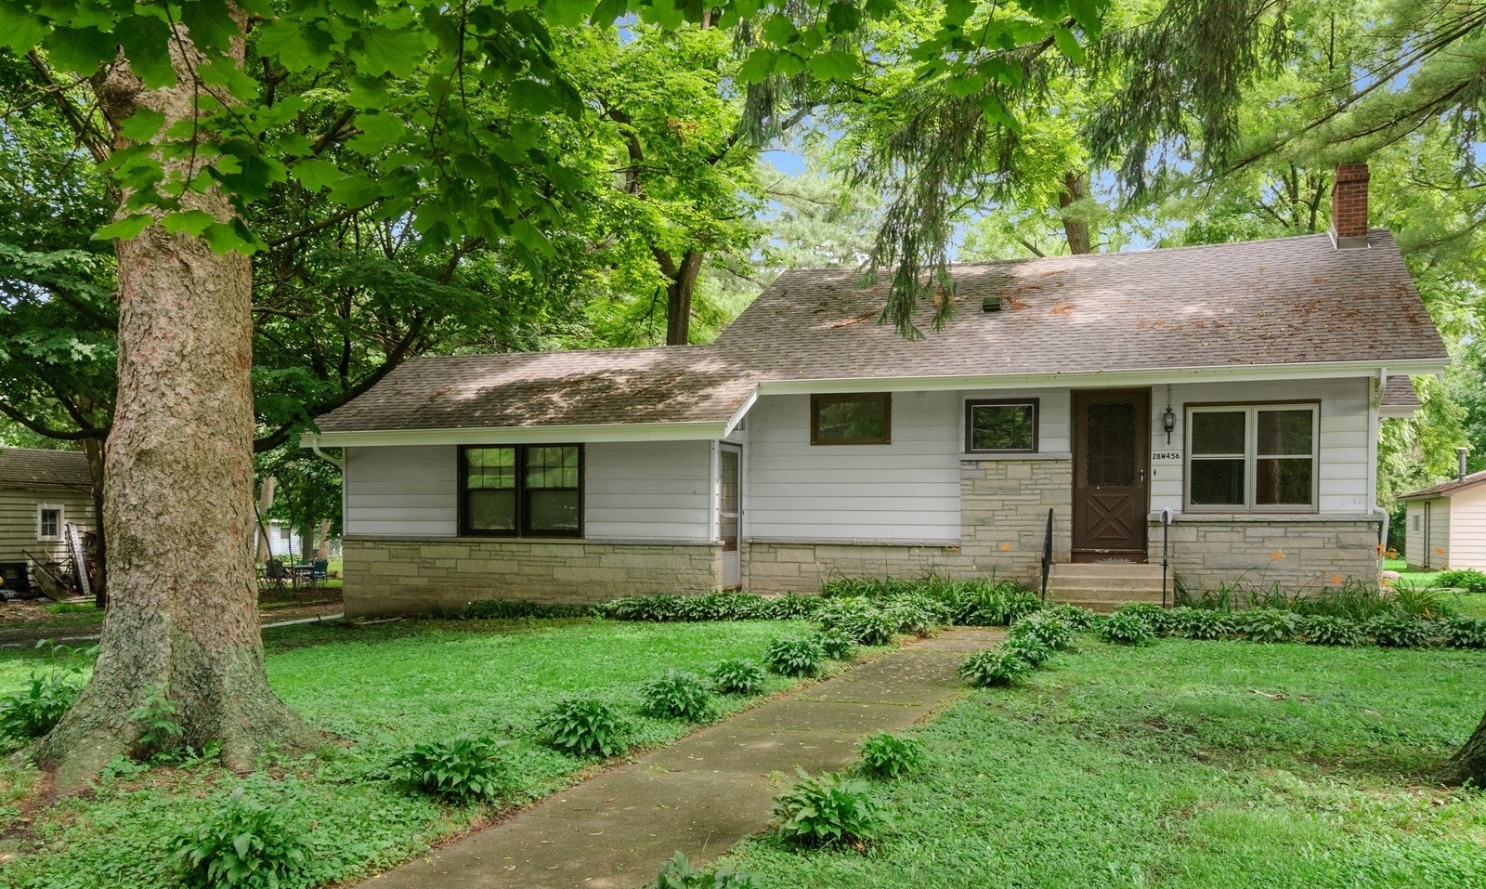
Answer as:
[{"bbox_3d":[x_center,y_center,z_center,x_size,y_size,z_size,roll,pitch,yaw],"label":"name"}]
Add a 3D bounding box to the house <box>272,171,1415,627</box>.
[{"bbox_3d":[2.202,-0.764,19.209,15.200,6.400,9.500,-1,-2,20],"label":"house"}]

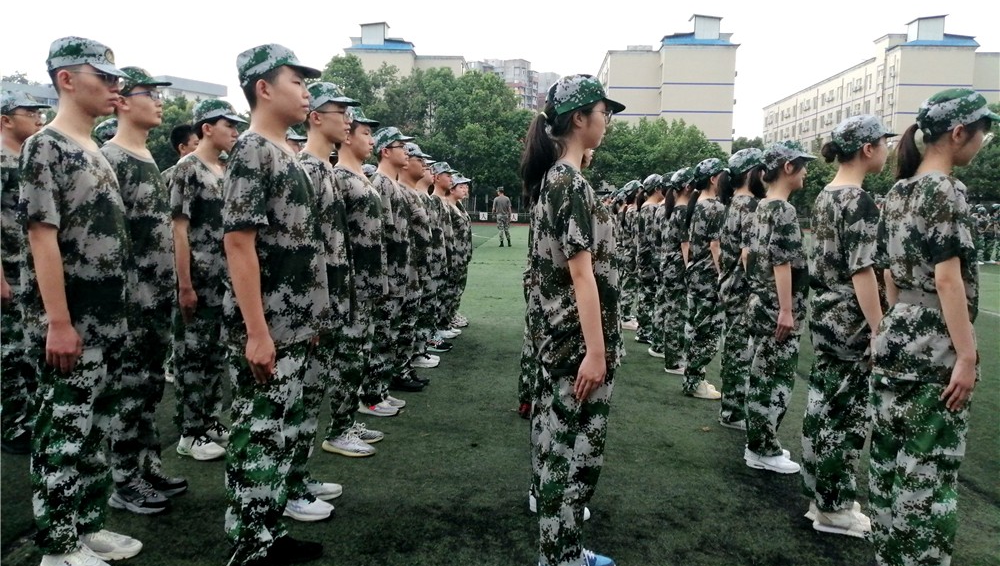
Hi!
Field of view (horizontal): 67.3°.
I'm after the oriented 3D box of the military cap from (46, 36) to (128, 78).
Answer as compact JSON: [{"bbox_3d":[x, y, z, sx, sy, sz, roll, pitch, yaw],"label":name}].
[{"bbox_3d":[-1.352,-0.743,2.462,0.265,0.135,0.175,1,5,3],"label":"military cap"}]

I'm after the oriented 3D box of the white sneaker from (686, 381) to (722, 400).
[{"bbox_3d":[1.424,0.751,5.256,0.256,0.105,0.097,3,6,15],"label":"white sneaker"}]

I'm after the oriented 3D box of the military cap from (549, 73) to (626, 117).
[{"bbox_3d":[0.270,-0.597,2.392,0.270,0.130,0.175,1,6,3],"label":"military cap"}]

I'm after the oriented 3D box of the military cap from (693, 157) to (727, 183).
[{"bbox_3d":[1.453,-0.780,5.160,0.265,0.135,0.175,-6,5,7],"label":"military cap"}]

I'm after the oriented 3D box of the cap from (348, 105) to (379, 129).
[{"bbox_3d":[-0.737,-0.827,3.799,0.265,0.130,0.185,2,6,9],"label":"cap"}]

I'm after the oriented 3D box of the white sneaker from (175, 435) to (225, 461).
[{"bbox_3d":[-1.510,0.818,3.801,0.285,0.115,0.108,3,6,17],"label":"white sneaker"}]

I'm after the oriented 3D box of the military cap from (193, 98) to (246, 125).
[{"bbox_3d":[-1.366,-0.841,3.679,0.265,0.130,0.185,2,6,4],"label":"military cap"}]

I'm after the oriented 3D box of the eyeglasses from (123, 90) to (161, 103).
[{"bbox_3d":[-1.438,-0.744,2.998,0.145,0.042,0.140,1,6,3],"label":"eyeglasses"}]

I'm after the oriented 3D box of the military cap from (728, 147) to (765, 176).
[{"bbox_3d":[1.434,-0.693,4.305,0.265,0.130,0.175,1,6,3],"label":"military cap"}]

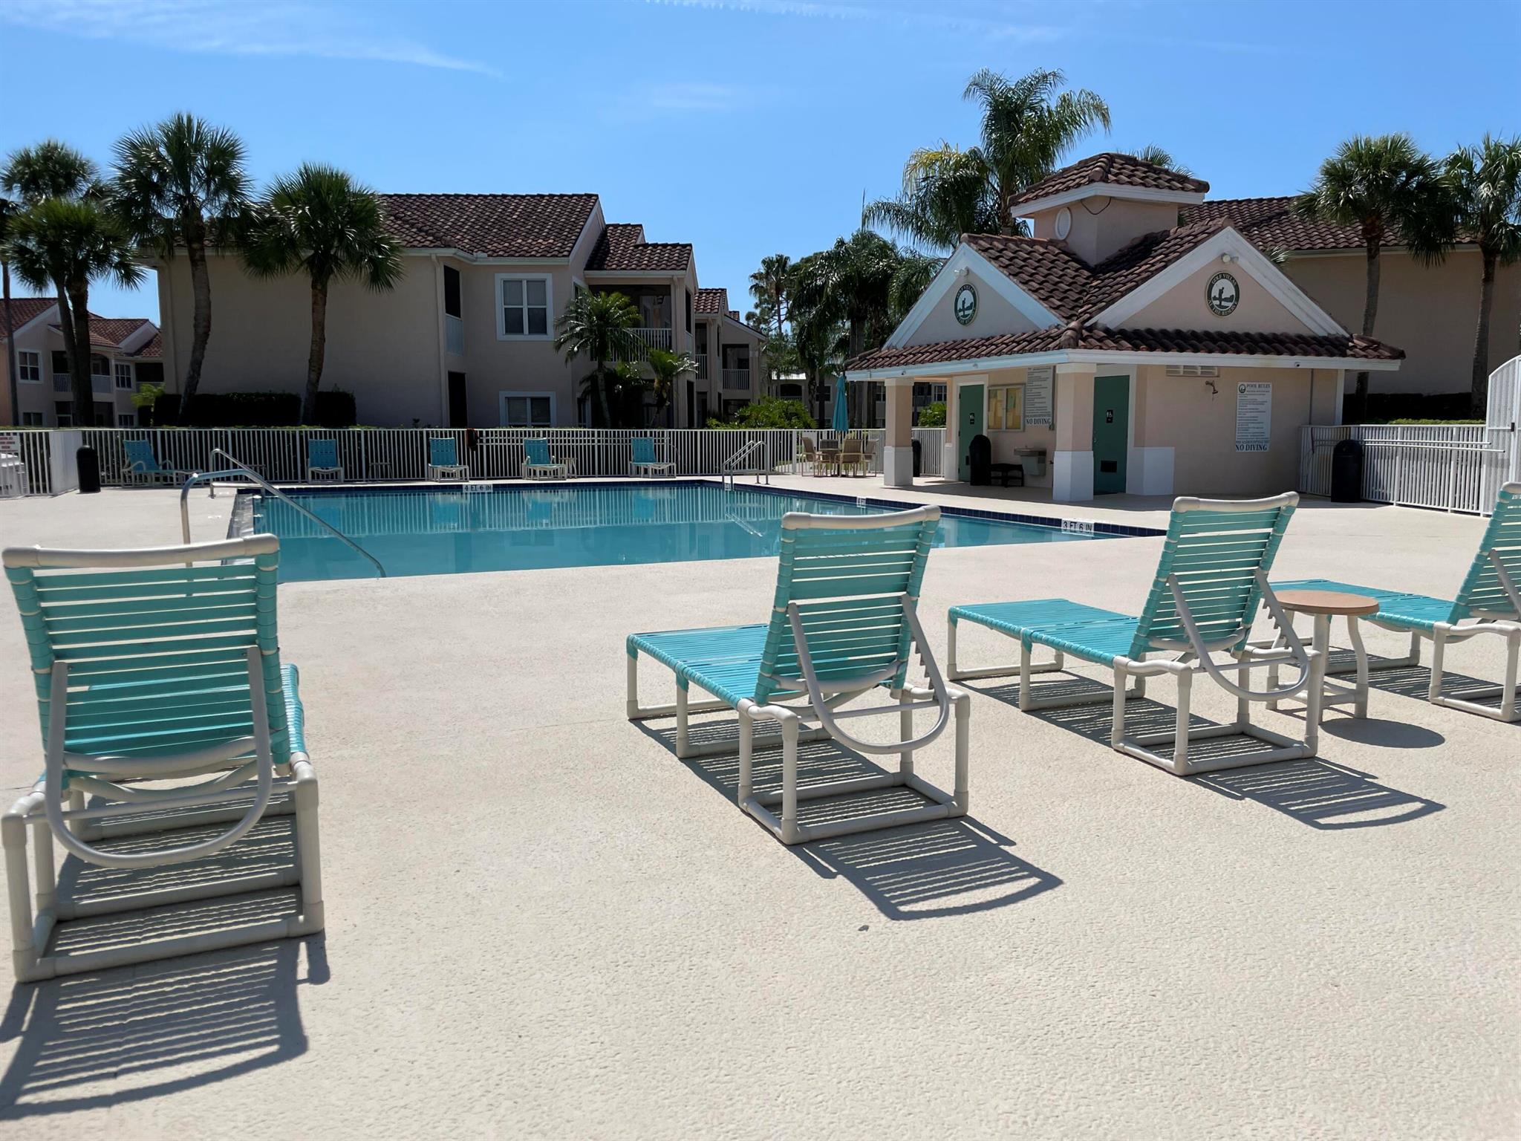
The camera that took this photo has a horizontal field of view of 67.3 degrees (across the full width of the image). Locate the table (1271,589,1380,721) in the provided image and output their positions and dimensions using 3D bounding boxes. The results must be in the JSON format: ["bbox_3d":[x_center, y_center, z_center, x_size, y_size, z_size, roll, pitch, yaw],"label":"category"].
[{"bbox_3d":[2.334,0.359,4.769,0.467,0.482,0.467,0,7,0],"label":"table"}]

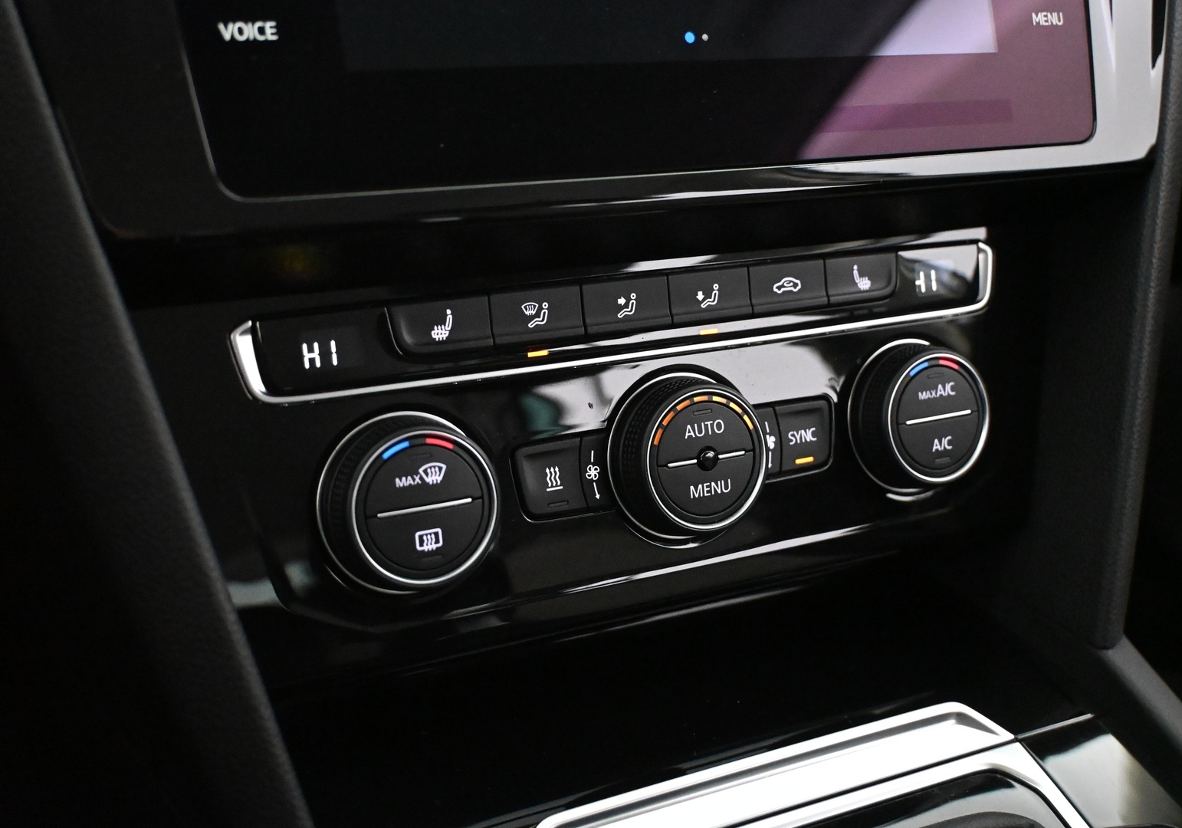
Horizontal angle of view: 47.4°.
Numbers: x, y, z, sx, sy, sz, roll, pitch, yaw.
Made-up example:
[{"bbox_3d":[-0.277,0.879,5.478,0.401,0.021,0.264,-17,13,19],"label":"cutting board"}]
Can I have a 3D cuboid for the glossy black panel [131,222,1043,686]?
[{"bbox_3d":[0.022,0.004,0.352,0.260,0.090,0.030,-9,6,-25],"label":"glossy black panel"}]

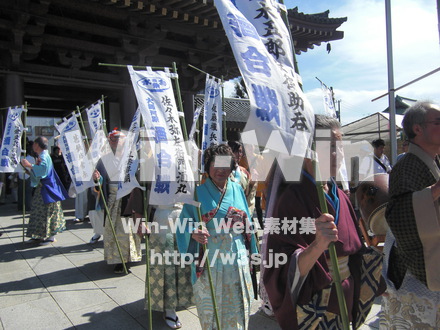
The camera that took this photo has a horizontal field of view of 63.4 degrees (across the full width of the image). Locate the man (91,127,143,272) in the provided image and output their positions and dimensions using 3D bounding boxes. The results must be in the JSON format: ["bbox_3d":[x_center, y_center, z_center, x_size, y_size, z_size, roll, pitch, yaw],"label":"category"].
[{"bbox_3d":[-1.204,0.405,4.180,0.540,1.640,0.460,0,3,-9],"label":"man"}]

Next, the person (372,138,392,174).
[{"bbox_3d":[2.383,0.397,5.262,0.480,1.650,0.320,0,3,6],"label":"person"}]

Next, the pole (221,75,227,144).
[{"bbox_3d":[0.091,0.226,3.572,0.030,2.210,0.030,-3,3,0],"label":"pole"}]

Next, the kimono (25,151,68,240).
[{"bbox_3d":[-2.731,0.472,5.563,0.600,1.360,0.550,0,3,-6],"label":"kimono"}]

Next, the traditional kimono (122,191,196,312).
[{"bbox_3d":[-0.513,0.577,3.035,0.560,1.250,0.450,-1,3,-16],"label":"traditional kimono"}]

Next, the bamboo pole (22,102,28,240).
[{"bbox_3d":[-3.029,0.123,5.535,0.030,2.180,0.030,3,3,0],"label":"bamboo pole"}]

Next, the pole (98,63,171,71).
[{"bbox_3d":[-0.547,-0.662,2.410,0.530,0.020,0.020,-3,0,-25],"label":"pole"}]

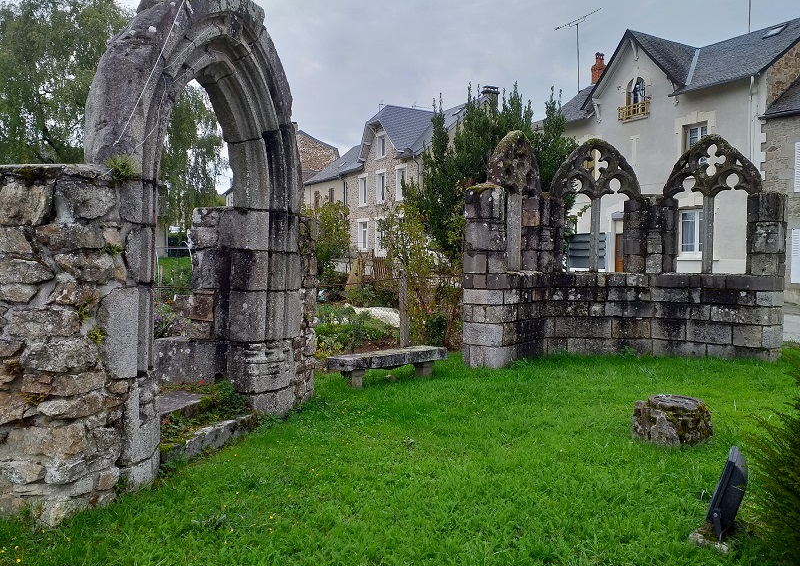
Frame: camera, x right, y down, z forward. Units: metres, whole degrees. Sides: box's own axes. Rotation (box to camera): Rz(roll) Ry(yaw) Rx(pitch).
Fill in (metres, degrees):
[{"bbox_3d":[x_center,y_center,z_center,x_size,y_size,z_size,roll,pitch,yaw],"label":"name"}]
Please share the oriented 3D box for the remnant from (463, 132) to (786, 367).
[{"bbox_3d":[3.482,-0.563,9.972,4.867,3.642,1.727,0,2,6],"label":"remnant"}]

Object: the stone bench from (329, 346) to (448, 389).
[{"bbox_3d":[-0.132,1.126,8.331,1.711,0.405,0.393,-2,2,-41],"label":"stone bench"}]

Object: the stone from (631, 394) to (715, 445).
[{"bbox_3d":[2.488,1.233,5.743,0.667,0.330,0.628,1,2,23],"label":"stone"}]

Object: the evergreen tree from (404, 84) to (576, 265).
[{"bbox_3d":[2.000,-1.656,13.853,3.750,5.600,3.200,0,2,8],"label":"evergreen tree"}]

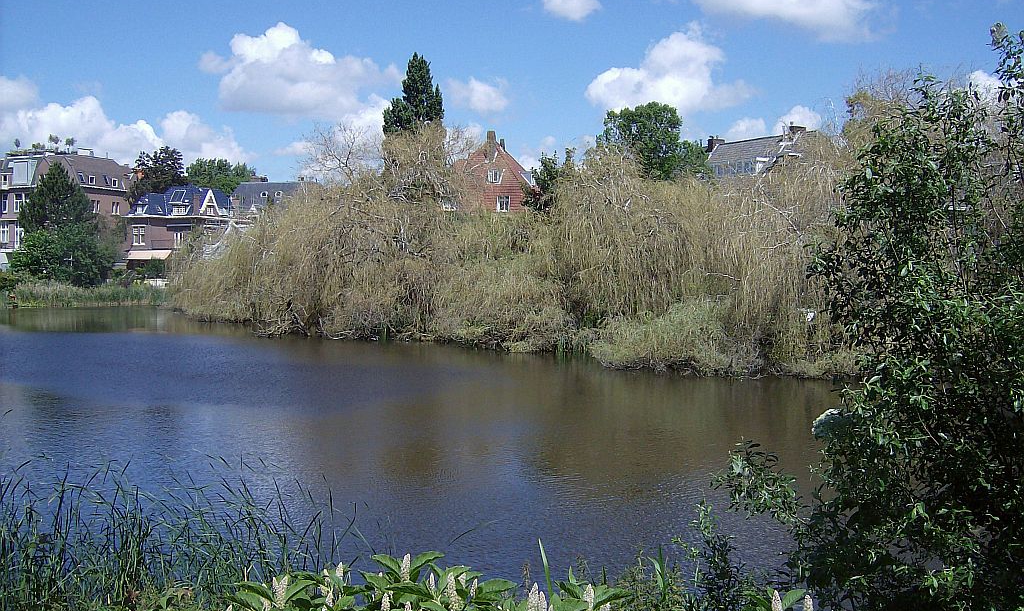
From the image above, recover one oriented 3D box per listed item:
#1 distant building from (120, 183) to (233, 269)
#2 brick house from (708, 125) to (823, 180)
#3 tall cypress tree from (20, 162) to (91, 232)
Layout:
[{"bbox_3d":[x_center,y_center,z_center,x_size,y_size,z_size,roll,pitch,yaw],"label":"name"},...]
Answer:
[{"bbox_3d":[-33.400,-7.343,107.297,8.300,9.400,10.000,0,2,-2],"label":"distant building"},{"bbox_3d":[21.600,-8.744,91.731,9.000,12.800,11.500,-1,3,-34],"label":"brick house"},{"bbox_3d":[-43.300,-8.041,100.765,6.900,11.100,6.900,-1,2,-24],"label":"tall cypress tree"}]

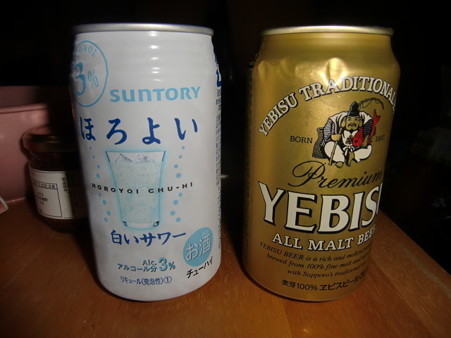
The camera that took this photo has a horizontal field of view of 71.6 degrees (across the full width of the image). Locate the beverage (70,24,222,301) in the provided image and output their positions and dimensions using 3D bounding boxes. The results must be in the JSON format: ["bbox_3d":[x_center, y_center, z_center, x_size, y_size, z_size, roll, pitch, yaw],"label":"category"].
[{"bbox_3d":[-0.035,-0.003,0.156,0.066,0.122,0.066,0,18,-1],"label":"beverage"}]

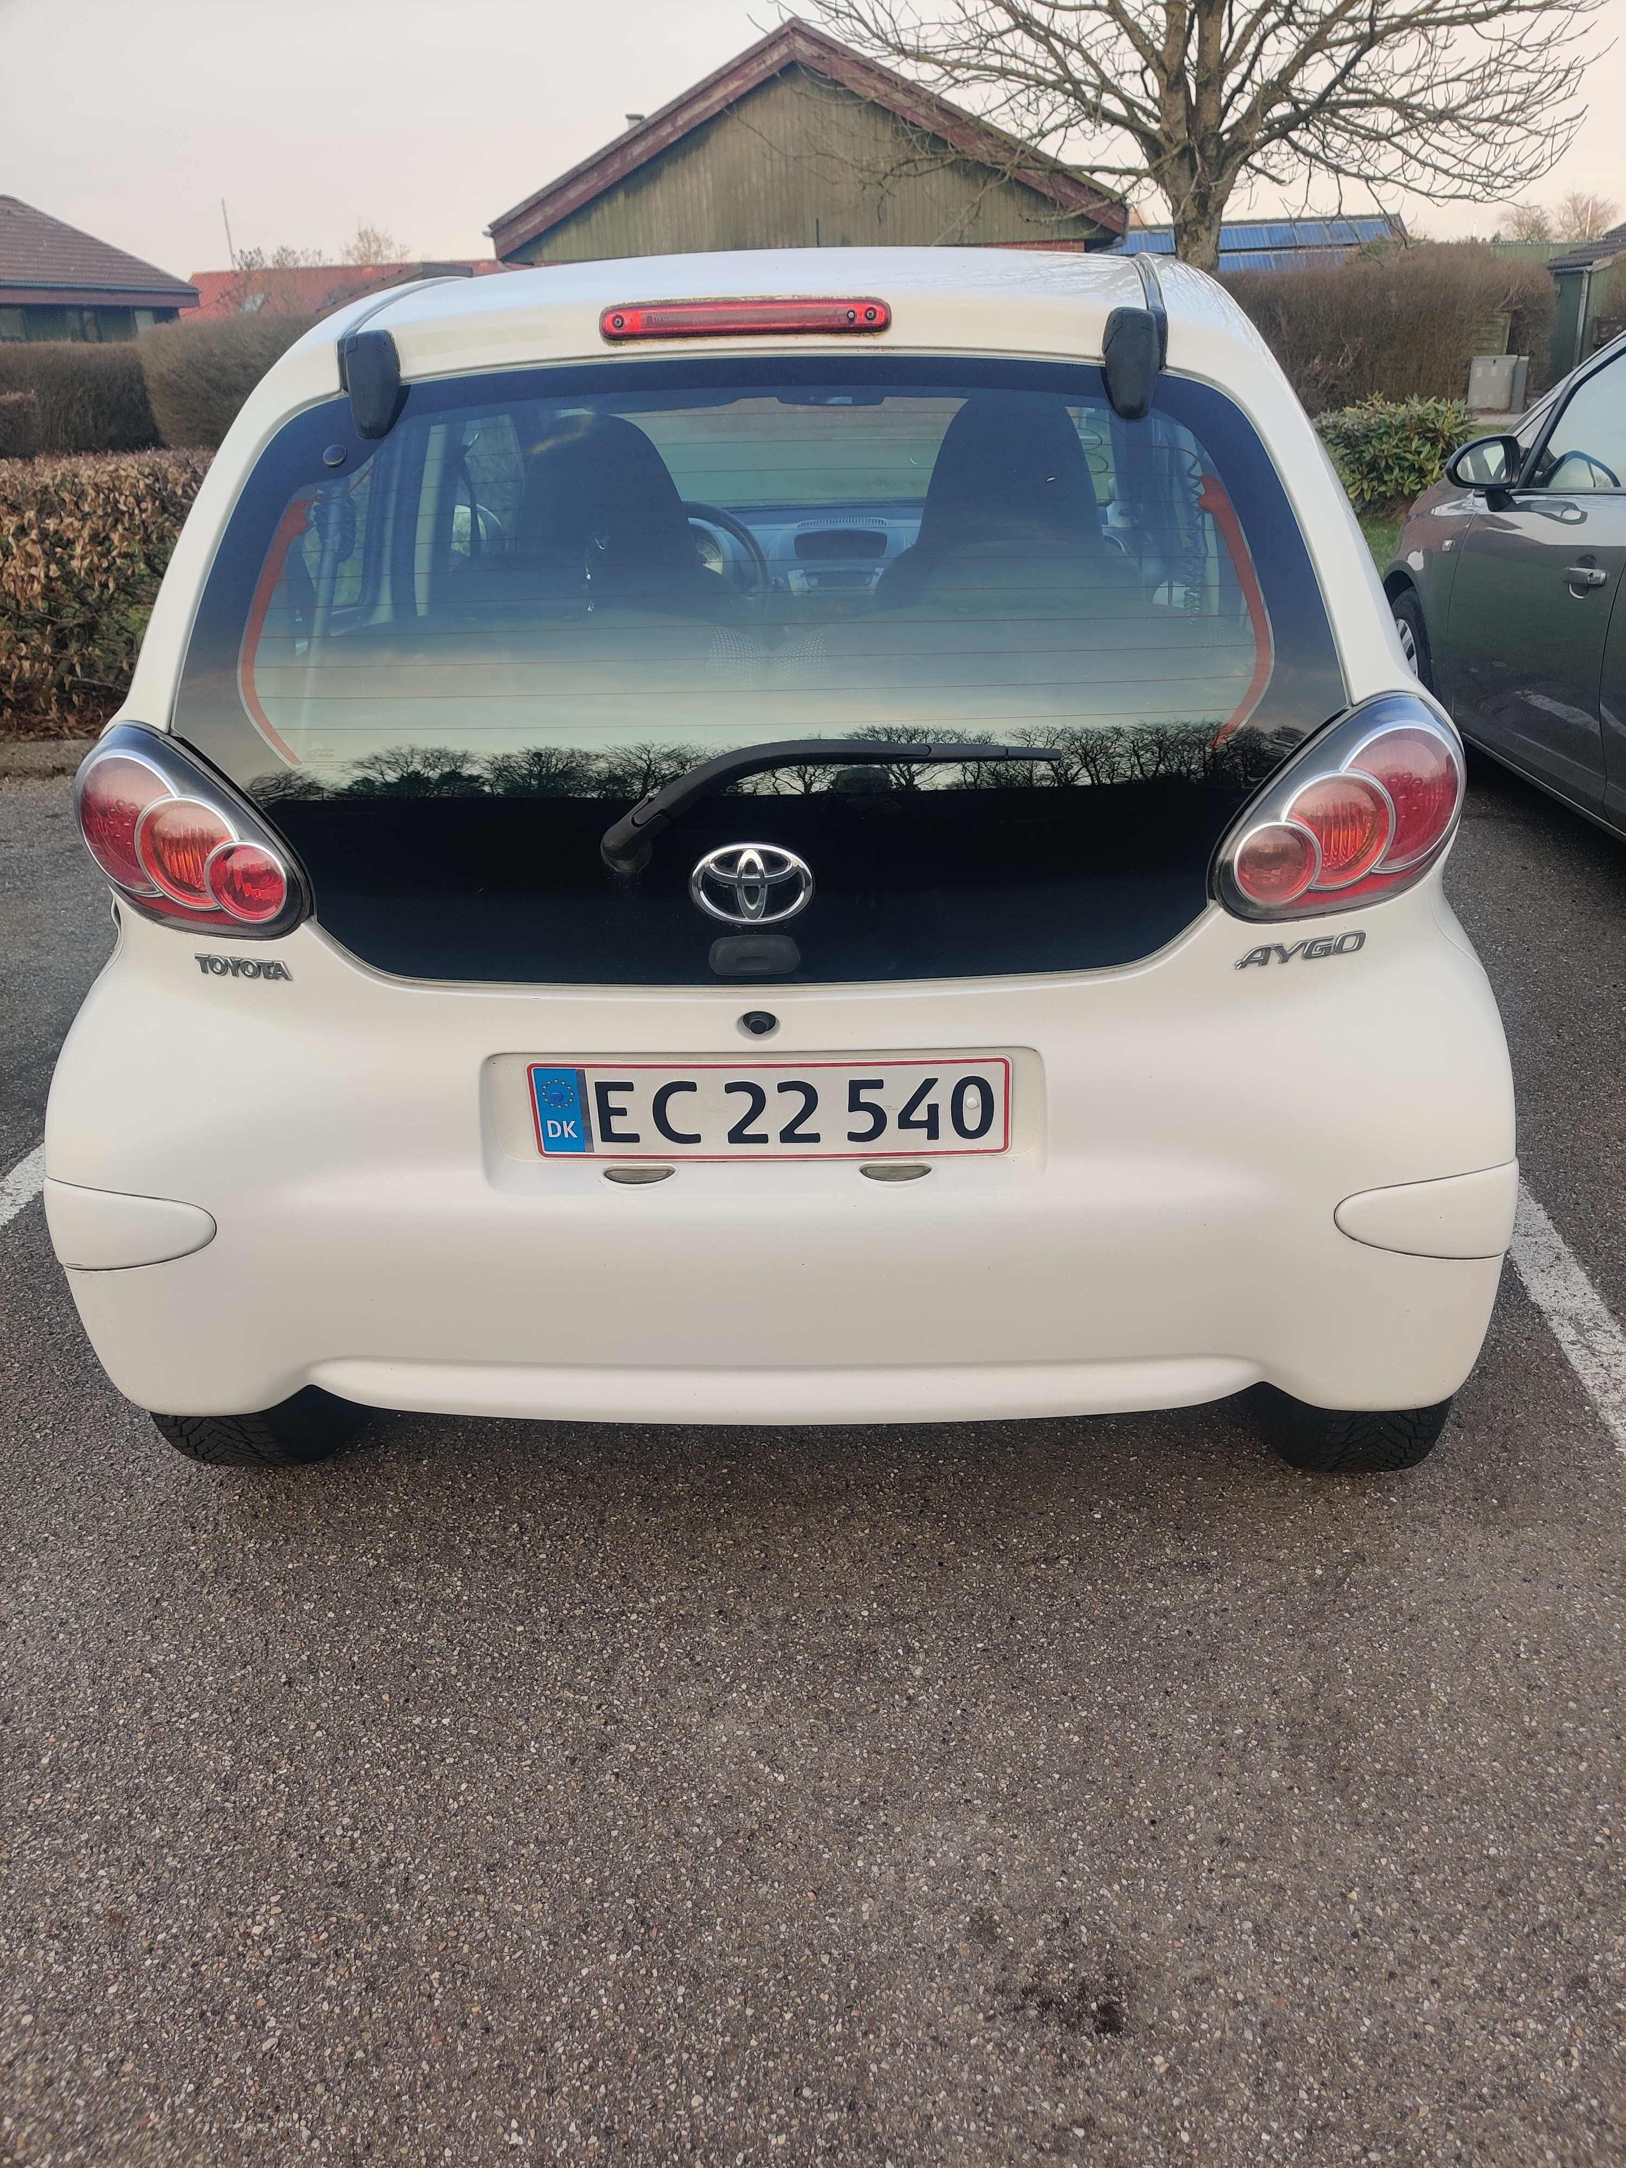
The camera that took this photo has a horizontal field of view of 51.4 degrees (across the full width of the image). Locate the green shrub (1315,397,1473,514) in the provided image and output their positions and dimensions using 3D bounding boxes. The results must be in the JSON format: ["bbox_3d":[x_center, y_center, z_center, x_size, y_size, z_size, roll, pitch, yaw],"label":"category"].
[{"bbox_3d":[4.067,-4.423,12.036,1.400,0.800,1.200,-1,24,2],"label":"green shrub"}]

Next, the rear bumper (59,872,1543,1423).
[{"bbox_3d":[-0.044,0.079,1.852,1.580,0.560,0.270,-1,24,2],"label":"rear bumper"}]

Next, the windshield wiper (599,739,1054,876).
[{"bbox_3d":[0.014,-0.271,1.655,0.445,0.125,0.060,-1,9,2],"label":"windshield wiper"}]

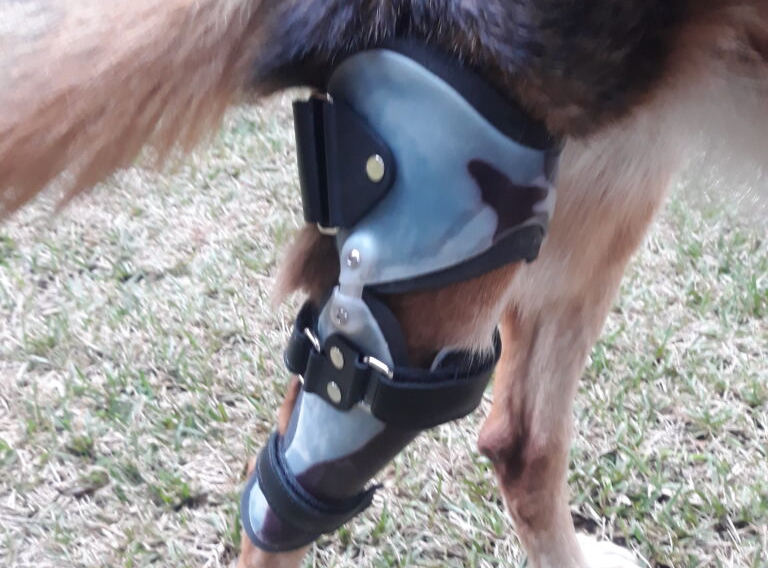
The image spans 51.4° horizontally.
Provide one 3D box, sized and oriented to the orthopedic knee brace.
[{"bbox_3d":[0.012,0.003,0.506,0.170,0.310,0.125,18,29,16],"label":"orthopedic knee brace"}]

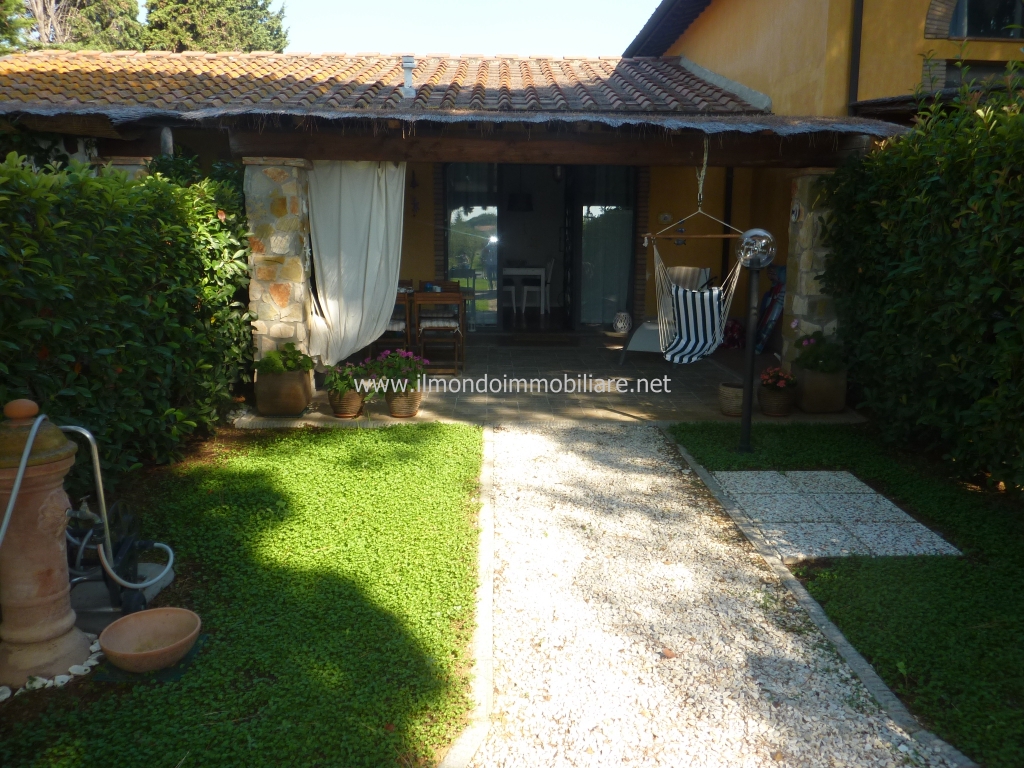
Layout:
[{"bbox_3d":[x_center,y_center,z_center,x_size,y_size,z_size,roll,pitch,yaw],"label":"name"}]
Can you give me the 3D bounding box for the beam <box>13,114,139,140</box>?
[{"bbox_3d":[-3.549,-2.104,5.975,1.020,0.210,0.200,0,11,-1],"label":"beam"}]

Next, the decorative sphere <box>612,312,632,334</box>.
[{"bbox_3d":[1.490,-0.820,9.964,0.255,0.280,0.255,0,11,-1],"label":"decorative sphere"}]

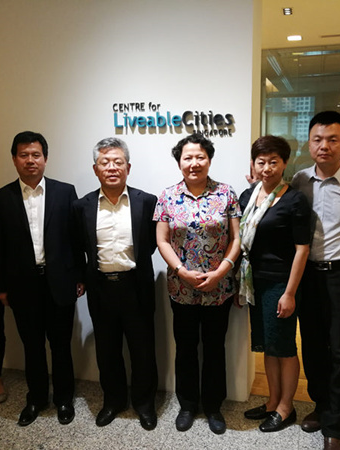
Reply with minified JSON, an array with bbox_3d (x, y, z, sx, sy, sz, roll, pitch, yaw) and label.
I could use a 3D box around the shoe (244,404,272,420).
[{"bbox_3d":[0.558,1.063,2.760,0.250,0.085,0.090,-3,10,-14],"label":"shoe"}]

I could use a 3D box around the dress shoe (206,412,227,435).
[{"bbox_3d":[0.257,1.074,2.677,0.090,0.100,0.250,-2,10,-6],"label":"dress shoe"}]

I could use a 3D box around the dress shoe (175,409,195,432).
[{"bbox_3d":[0.076,1.072,2.704,0.090,0.100,0.250,0,10,5],"label":"dress shoe"}]

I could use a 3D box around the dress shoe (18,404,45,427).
[{"bbox_3d":[-0.797,1.065,2.781,0.100,0.110,0.280,3,11,19],"label":"dress shoe"}]

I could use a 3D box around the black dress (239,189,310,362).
[{"bbox_3d":[0.584,0.276,2.598,0.410,0.971,0.270,7,13,37],"label":"black dress"}]

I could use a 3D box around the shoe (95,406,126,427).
[{"bbox_3d":[-0.344,1.061,2.767,0.100,0.110,0.280,3,11,21],"label":"shoe"}]

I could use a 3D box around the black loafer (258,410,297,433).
[{"bbox_3d":[0.603,1.080,2.658,0.250,0.085,0.090,-7,12,-32],"label":"black loafer"}]

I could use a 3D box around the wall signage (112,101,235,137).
[{"bbox_3d":[0.007,-0.599,2.665,0.706,0.198,0.030,2,11,16],"label":"wall signage"}]

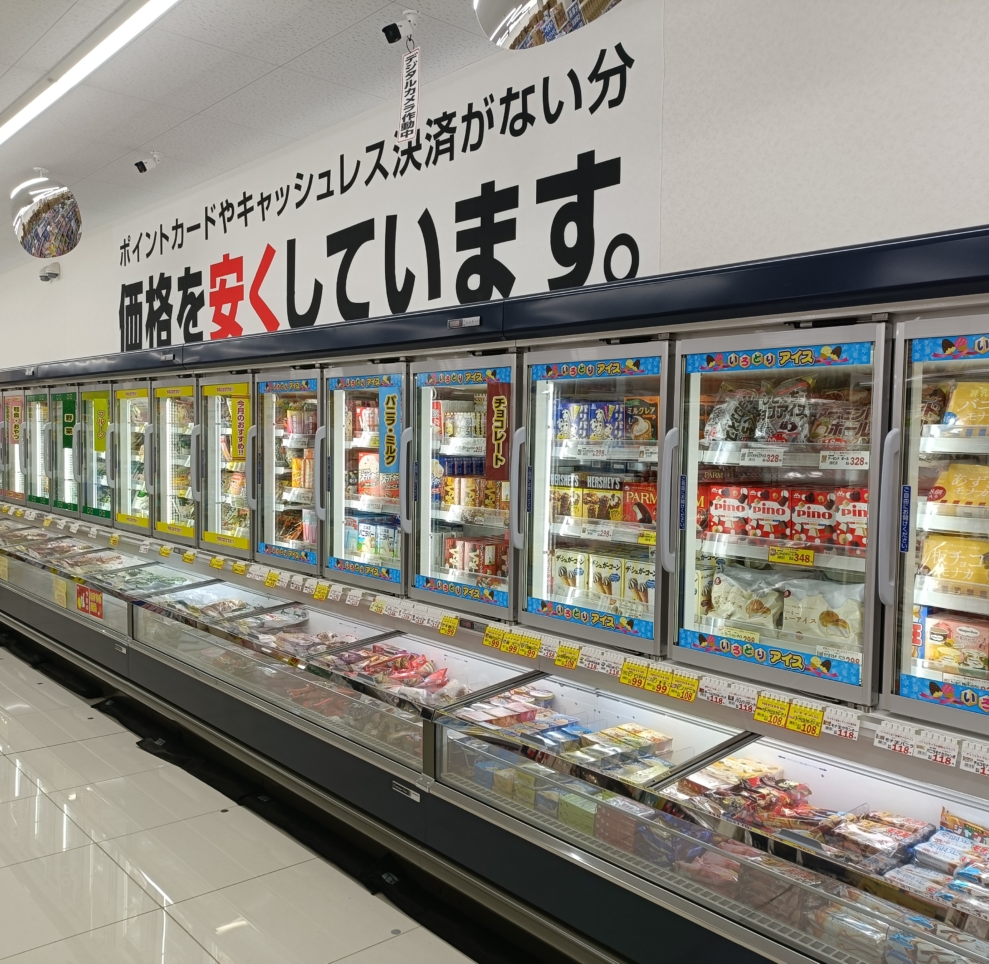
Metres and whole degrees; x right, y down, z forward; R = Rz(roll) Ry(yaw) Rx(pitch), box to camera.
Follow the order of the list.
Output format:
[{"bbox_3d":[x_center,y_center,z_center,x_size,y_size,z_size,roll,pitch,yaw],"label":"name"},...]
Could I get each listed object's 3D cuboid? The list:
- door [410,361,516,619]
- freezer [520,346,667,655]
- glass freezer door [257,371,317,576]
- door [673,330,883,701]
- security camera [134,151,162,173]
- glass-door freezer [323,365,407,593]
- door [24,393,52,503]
[{"bbox_3d":[-0.102,0.007,3.321,0.080,0.886,0.587,-1,3,-42],"label":"door"},{"bbox_3d":[0.310,0.037,2.865,0.080,0.886,0.587,-1,3,-42],"label":"freezer"},{"bbox_3d":[-0.926,-0.055,4.235,0.080,0.886,0.587,-1,3,-42],"label":"glass freezer door"},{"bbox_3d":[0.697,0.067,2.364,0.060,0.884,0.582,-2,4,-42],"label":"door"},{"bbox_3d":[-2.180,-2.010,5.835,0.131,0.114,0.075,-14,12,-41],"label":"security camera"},{"bbox_3d":[-0.514,-0.024,3.778,0.080,0.886,0.587,-1,3,-42],"label":"glass-door freezer"},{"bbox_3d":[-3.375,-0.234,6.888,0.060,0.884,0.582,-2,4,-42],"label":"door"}]

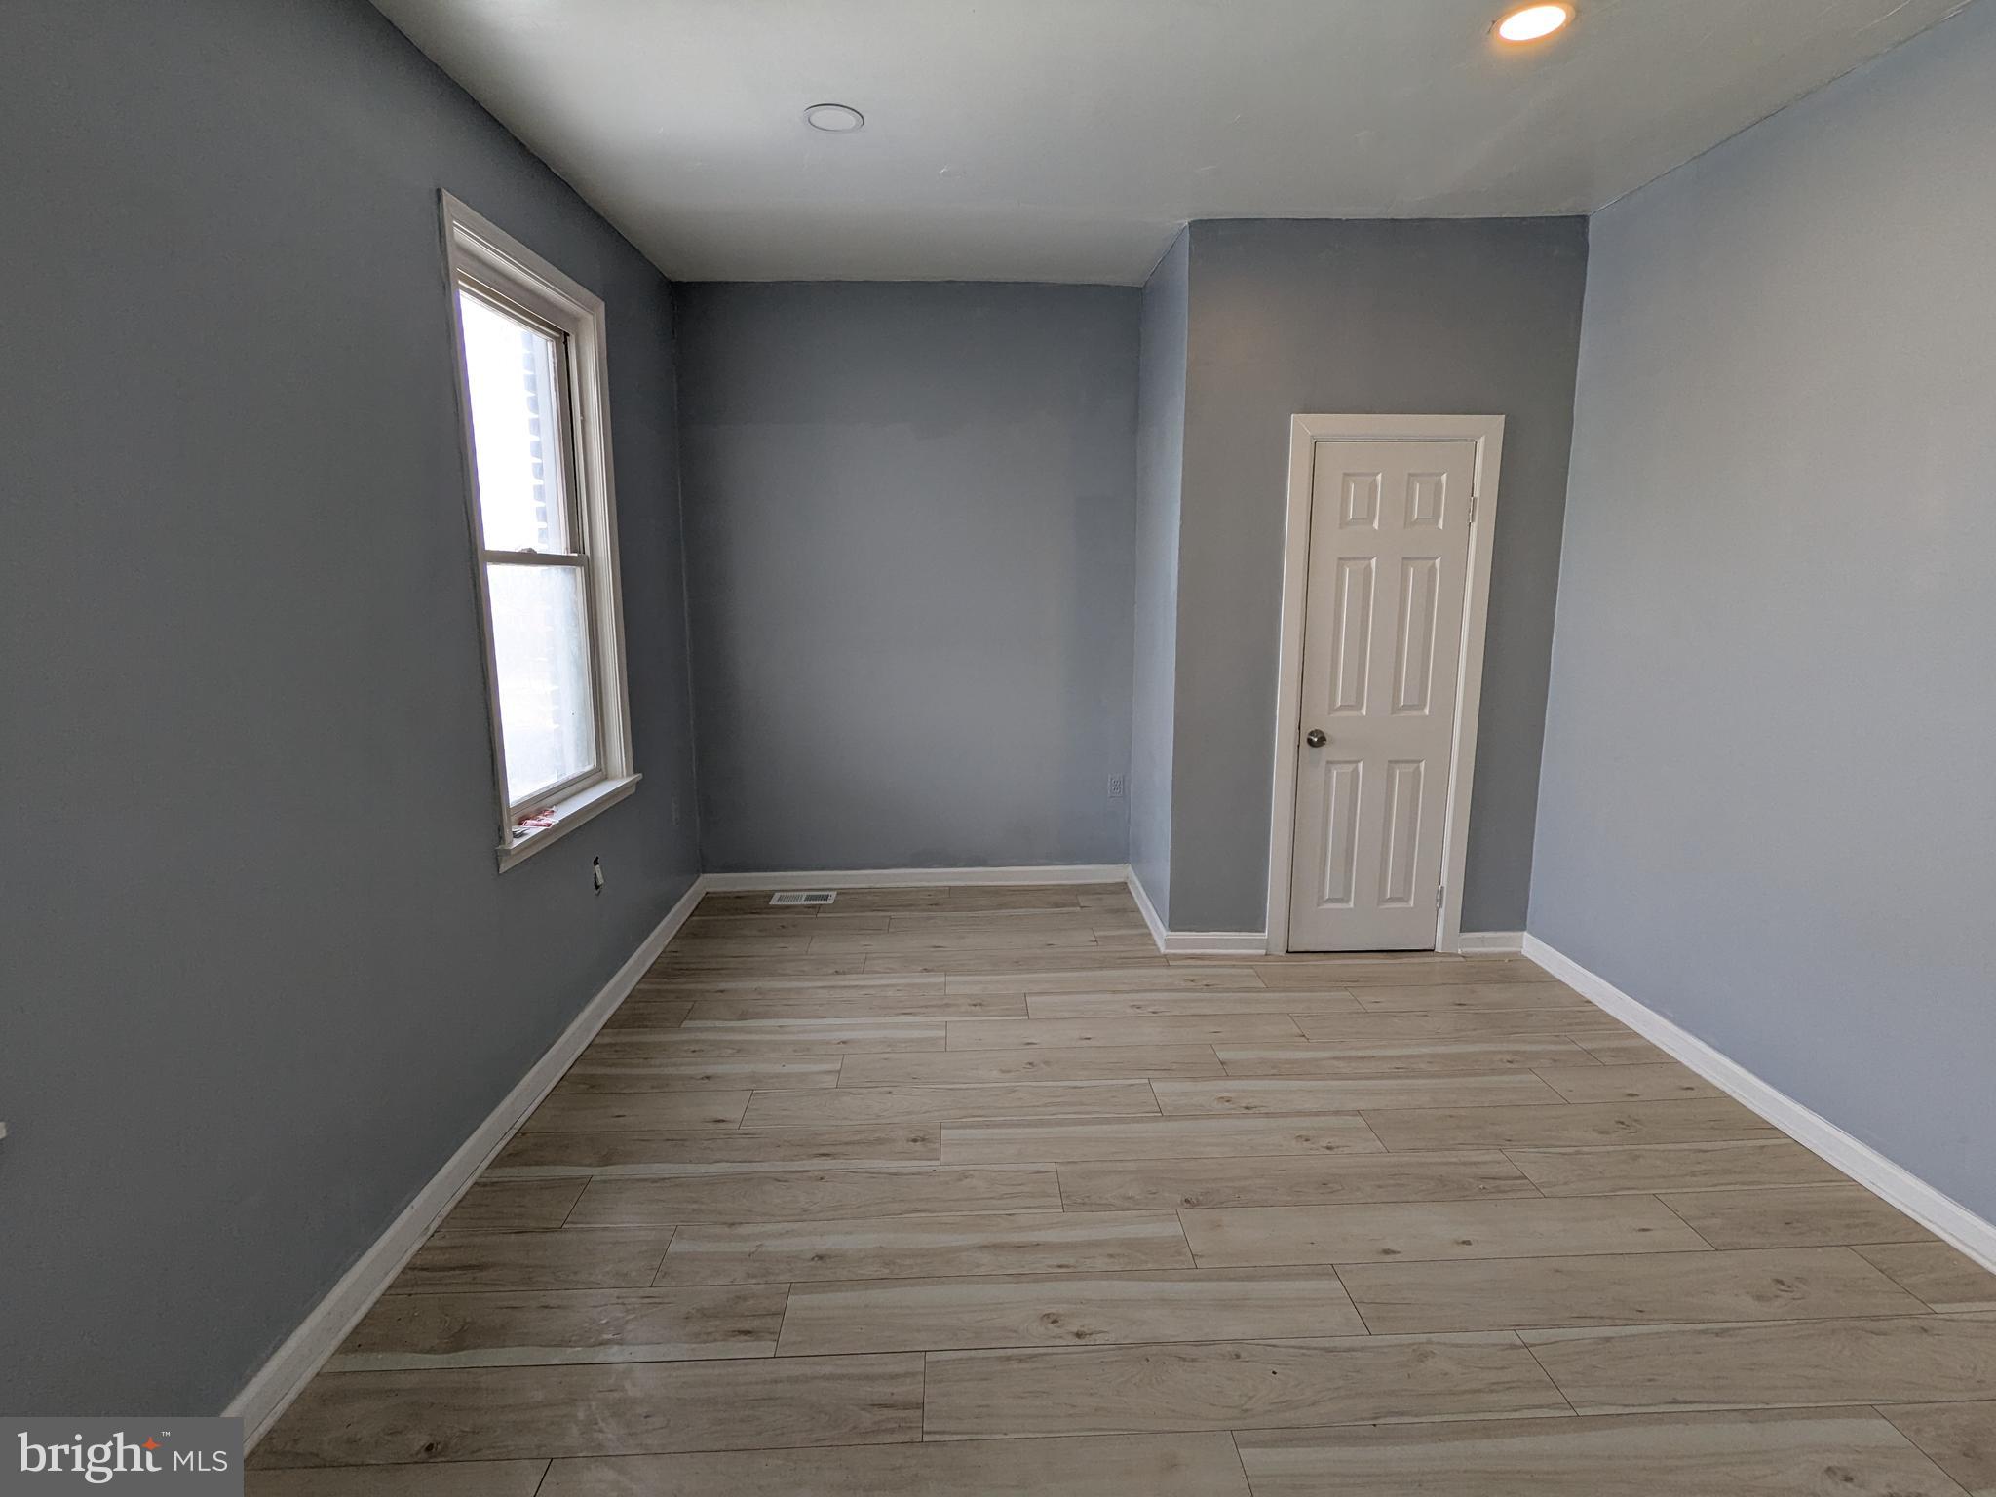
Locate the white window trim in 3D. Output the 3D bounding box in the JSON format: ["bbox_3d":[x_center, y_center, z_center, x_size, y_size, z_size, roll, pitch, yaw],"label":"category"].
[{"bbox_3d":[-1.438,-0.604,2.935,0.132,1.779,1.124,-1,11,-2],"label":"white window trim"}]

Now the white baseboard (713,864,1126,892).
[{"bbox_3d":[-0.398,0.664,4.689,2.131,0.087,0.020,-1,11,-2],"label":"white baseboard"}]

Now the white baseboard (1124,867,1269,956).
[{"bbox_3d":[0.887,0.731,4.279,0.426,0.087,0.921,-1,11,-2],"label":"white baseboard"}]

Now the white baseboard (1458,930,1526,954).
[{"bbox_3d":[2.058,0.803,3.844,0.248,0.087,0.020,-1,11,-2],"label":"white baseboard"}]

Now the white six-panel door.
[{"bbox_3d":[1.513,-0.157,3.690,0.609,2.030,0.036,-1,11,-2],"label":"white six-panel door"}]

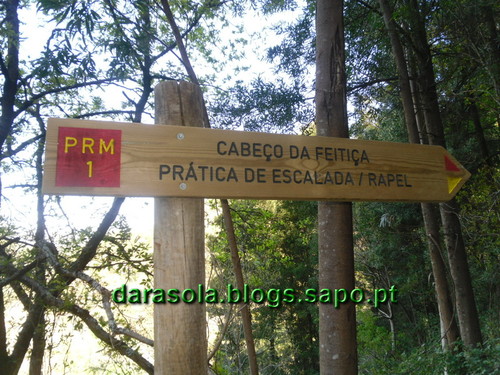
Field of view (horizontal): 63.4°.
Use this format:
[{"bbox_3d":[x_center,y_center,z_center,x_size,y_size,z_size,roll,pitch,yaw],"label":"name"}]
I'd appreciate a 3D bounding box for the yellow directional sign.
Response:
[{"bbox_3d":[0.101,-0.045,0.954,1.047,0.150,0.035,1,-12,-18],"label":"yellow directional sign"}]

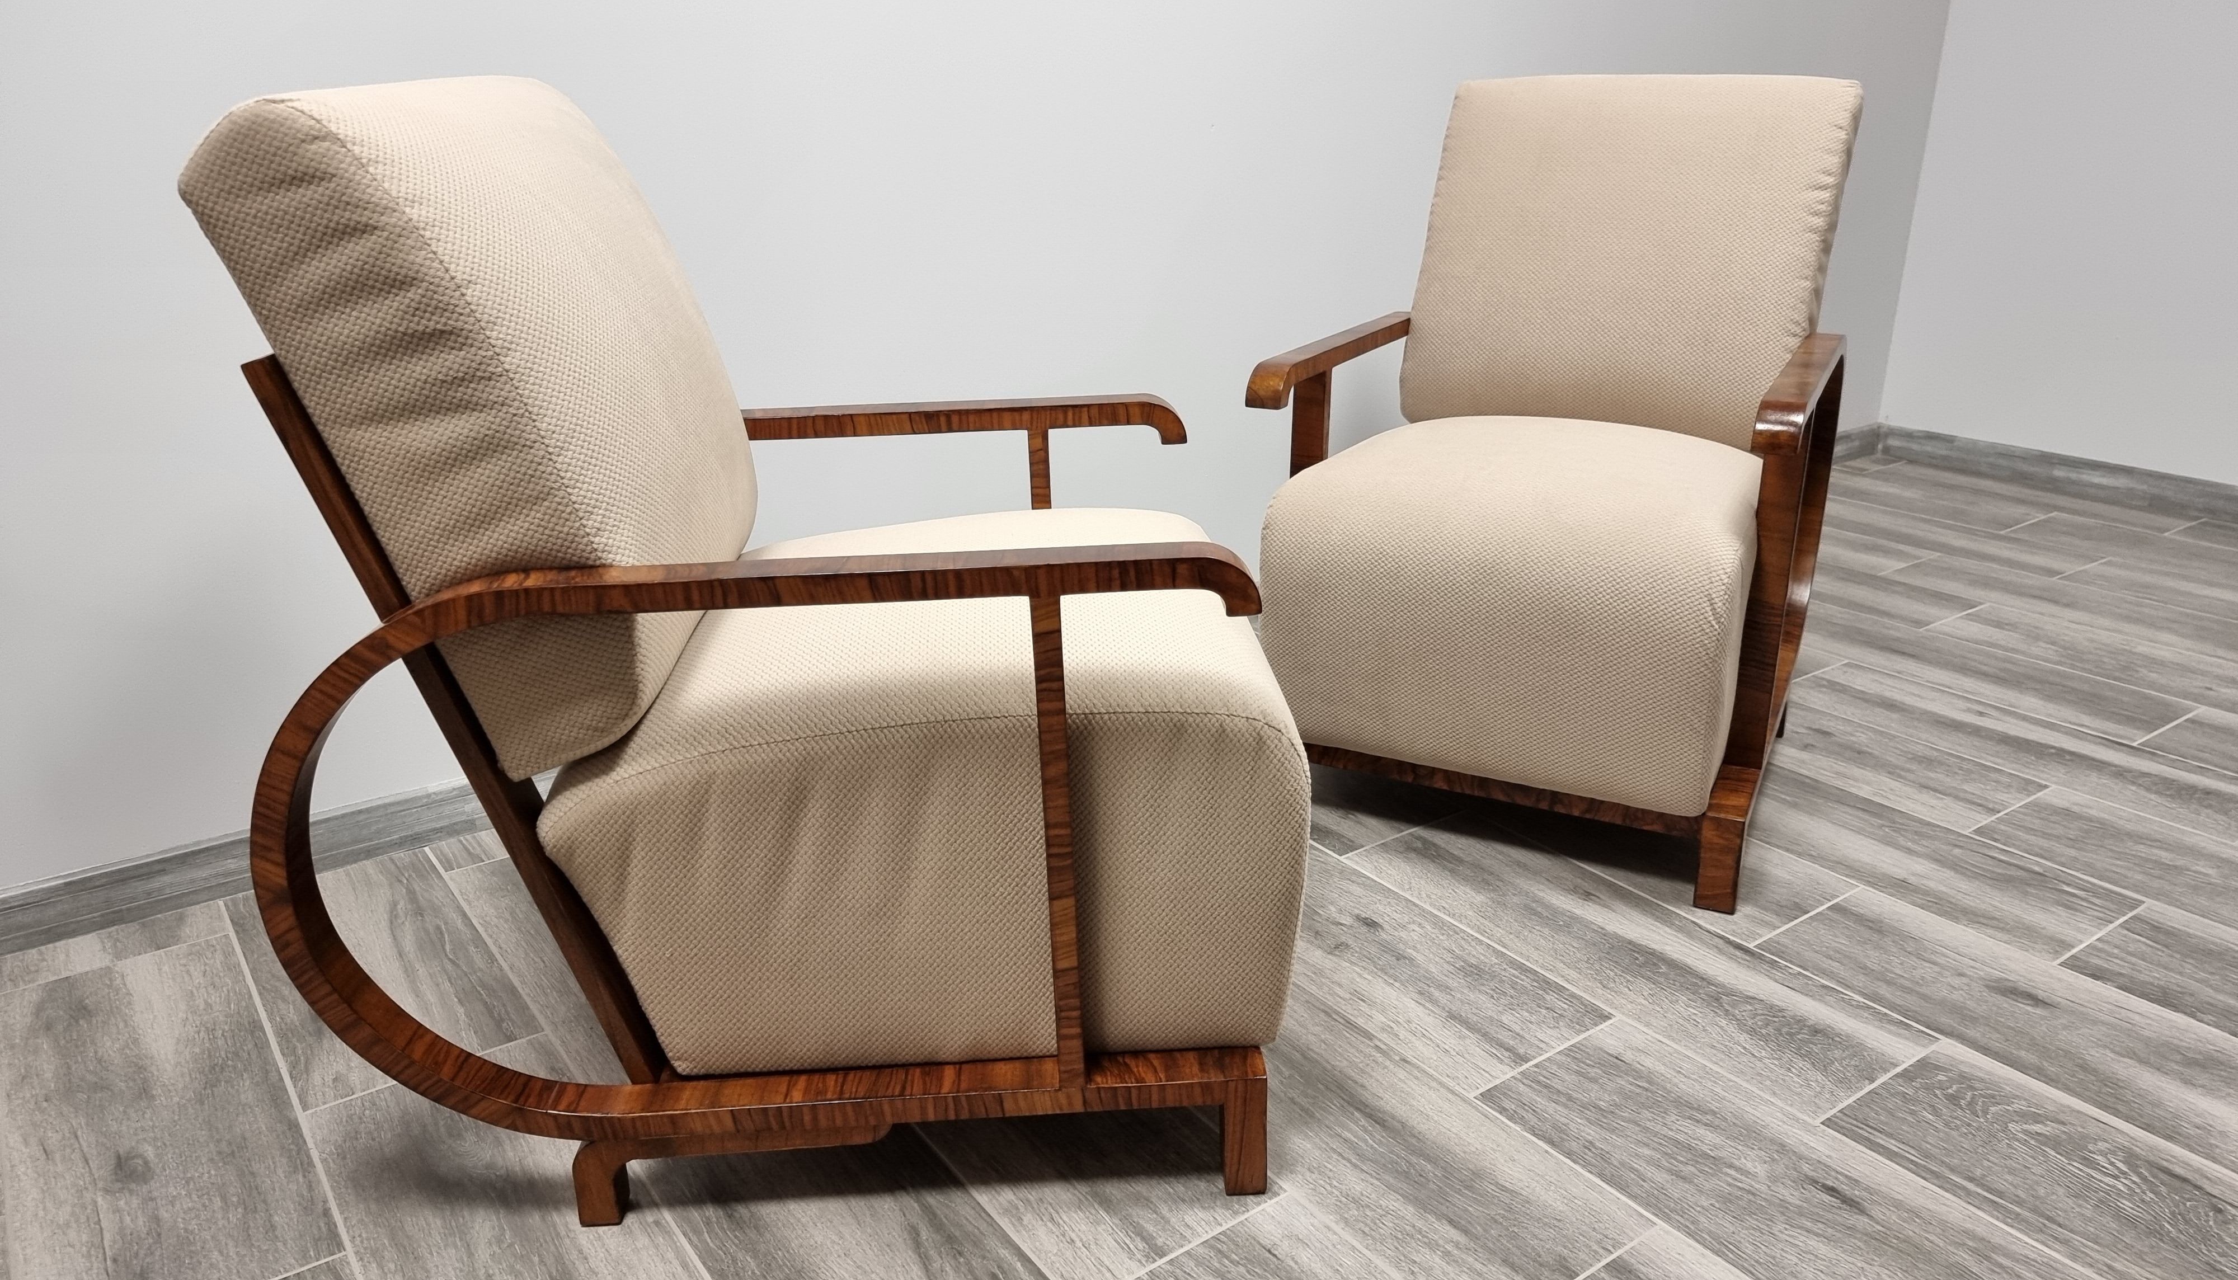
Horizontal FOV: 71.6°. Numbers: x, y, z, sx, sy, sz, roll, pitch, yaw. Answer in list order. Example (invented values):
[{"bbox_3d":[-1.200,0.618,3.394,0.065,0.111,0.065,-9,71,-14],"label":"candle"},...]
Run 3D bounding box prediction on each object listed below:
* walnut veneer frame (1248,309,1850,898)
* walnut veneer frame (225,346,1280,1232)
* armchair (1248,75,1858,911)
[{"bbox_3d":[0.586,-0.186,2.038,0.592,0.698,0.756,10,23,26],"label":"walnut veneer frame"},{"bbox_3d":[-0.276,0.043,1.437,0.756,0.704,0.592,-2,20,-3],"label":"walnut veneer frame"},{"bbox_3d":[0.575,-0.263,1.989,0.592,0.876,0.800,10,23,26],"label":"armchair"}]

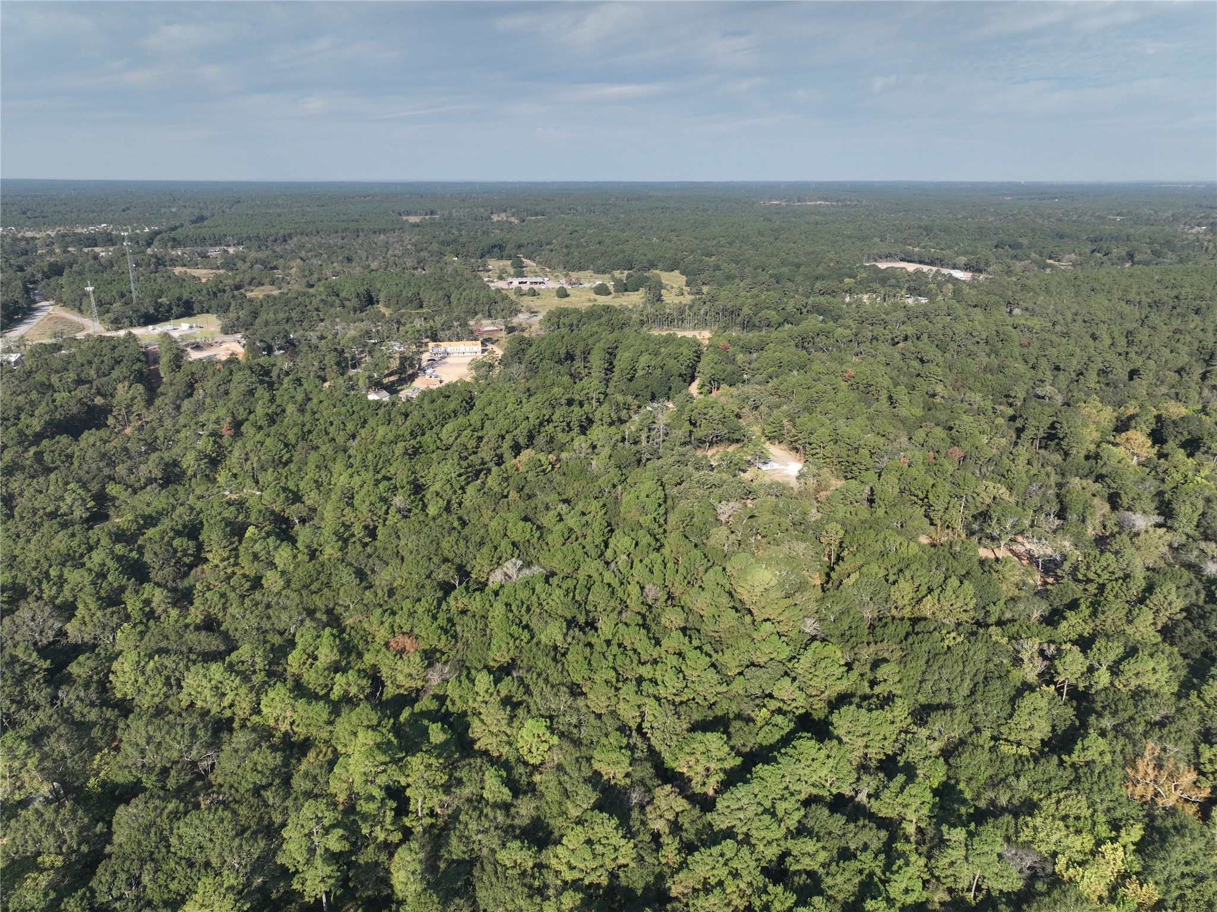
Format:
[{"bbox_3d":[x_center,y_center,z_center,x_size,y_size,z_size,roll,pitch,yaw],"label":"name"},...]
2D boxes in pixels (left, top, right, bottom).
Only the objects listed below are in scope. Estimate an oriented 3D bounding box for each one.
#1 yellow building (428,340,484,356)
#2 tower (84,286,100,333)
[{"bbox_3d":[-106.522,-75.457,589.166,35.720,8.300,11.500,-3,19,-8],"label":"yellow building"},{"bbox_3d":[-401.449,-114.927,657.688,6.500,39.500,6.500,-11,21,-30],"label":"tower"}]

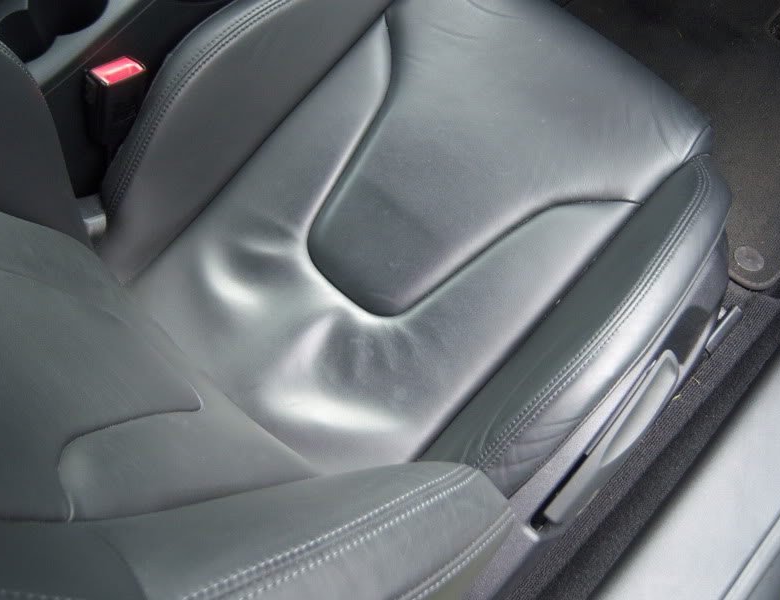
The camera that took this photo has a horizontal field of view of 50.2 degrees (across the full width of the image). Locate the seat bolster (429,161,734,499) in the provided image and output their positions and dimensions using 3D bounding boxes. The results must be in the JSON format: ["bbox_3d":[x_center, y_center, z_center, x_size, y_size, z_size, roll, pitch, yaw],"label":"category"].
[{"bbox_3d":[0.175,0.040,0.769,0.086,0.102,0.407,39,83,13],"label":"seat bolster"}]

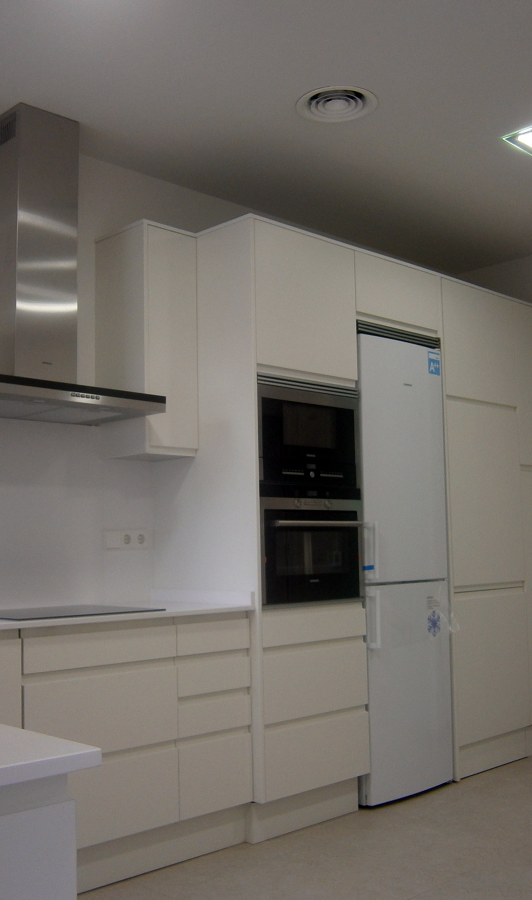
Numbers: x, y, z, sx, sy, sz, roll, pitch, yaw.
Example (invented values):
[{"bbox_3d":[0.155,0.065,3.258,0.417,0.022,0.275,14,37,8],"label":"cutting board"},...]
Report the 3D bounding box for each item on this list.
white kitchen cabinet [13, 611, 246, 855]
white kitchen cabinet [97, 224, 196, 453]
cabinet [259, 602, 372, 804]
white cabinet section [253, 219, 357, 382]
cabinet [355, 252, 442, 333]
[{"bbox_3d":[-0.609,0.966,3.328,0.946,0.719,0.596,5,-8,-43],"label":"white kitchen cabinet"},{"bbox_3d":[-0.508,-0.432,3.820,0.263,0.955,0.364,5,-8,-43],"label":"white kitchen cabinet"},{"bbox_3d":[-0.004,1.015,3.845,0.610,0.712,0.620,5,-8,-43],"label":"cabinet"},{"bbox_3d":[-0.031,-0.589,4.012,0.615,0.592,0.620,5,-8,-43],"label":"white cabinet section"},{"bbox_3d":[0.426,-0.697,4.454,0.640,0.300,0.620,5,-8,-43],"label":"cabinet"}]

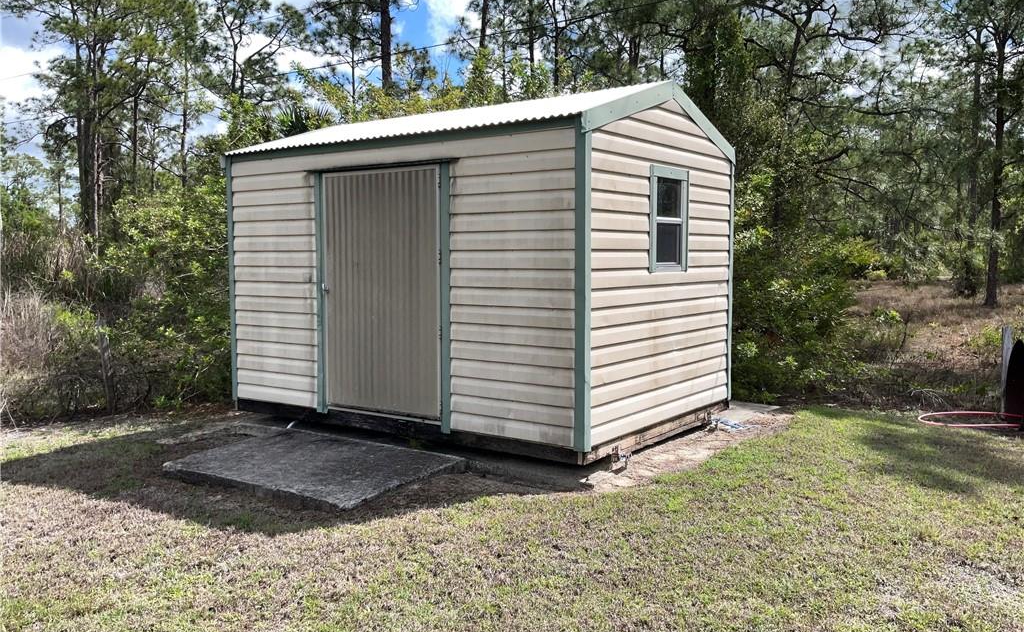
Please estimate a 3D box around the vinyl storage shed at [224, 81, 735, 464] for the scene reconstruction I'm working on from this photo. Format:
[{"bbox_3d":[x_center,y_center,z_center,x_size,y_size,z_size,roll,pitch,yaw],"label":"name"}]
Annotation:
[{"bbox_3d":[-0.294,-0.489,7.425,3.671,2.605,2.559,3,5,36],"label":"vinyl storage shed"}]

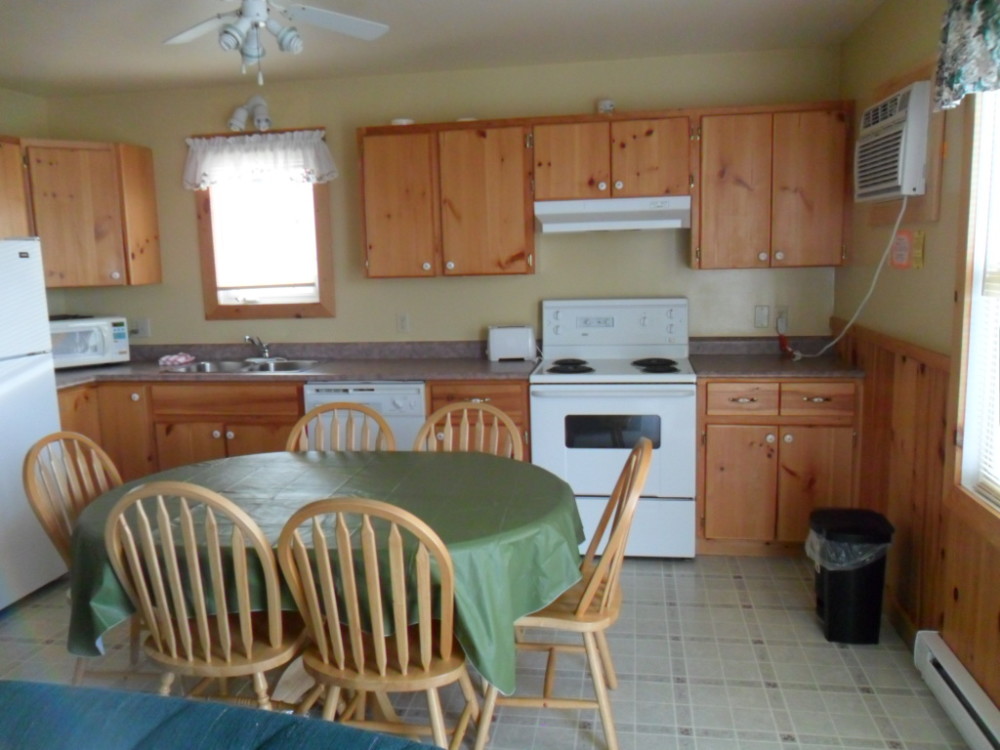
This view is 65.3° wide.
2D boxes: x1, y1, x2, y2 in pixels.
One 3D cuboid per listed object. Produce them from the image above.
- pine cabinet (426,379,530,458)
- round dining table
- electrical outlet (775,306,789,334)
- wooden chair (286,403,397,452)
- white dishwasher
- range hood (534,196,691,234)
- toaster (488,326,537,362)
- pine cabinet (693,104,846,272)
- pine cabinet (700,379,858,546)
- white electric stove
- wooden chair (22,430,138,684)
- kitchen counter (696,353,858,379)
[{"bbox_3d":[-0.056,0.399,4.218,0.523,0.845,0.592,0,9,10],"label":"pine cabinet"},{"bbox_3d":[-0.487,0.543,2.379,1.500,0.410,1.120,0,7,10],"label":"round dining table"},{"bbox_3d":[1.503,-0.294,4.152,0.068,0.142,0.030,0,9,10],"label":"electrical outlet"},{"bbox_3d":[-0.666,0.576,2.968,0.460,0.900,0.500,0,7,10],"label":"wooden chair"},{"bbox_3d":[-0.629,0.403,4.307,0.635,0.845,0.592,0,9,10],"label":"white dishwasher"},{"bbox_3d":[0.581,-0.822,4.018,0.756,0.150,0.439,0,9,10],"label":"range hood"},{"bbox_3d":[0.078,-0.176,4.317,0.260,0.185,0.160,0,9,10],"label":"toaster"},{"bbox_3d":[1.326,-0.923,3.912,0.717,0.765,0.335,0,7,10],"label":"pine cabinet"},{"bbox_3d":[1.357,0.392,3.975,0.722,0.847,0.592,0,9,10],"label":"pine cabinet"},{"bbox_3d":[0.587,0.242,4.012,0.763,1.218,0.720,0,9,10],"label":"white electric stove"},{"bbox_3d":[-1.228,0.637,2.595,0.495,0.900,0.460,0,7,10],"label":"wooden chair"},{"bbox_3d":[1.336,-0.032,3.872,0.740,0.044,0.635,0,7,10],"label":"kitchen counter"}]

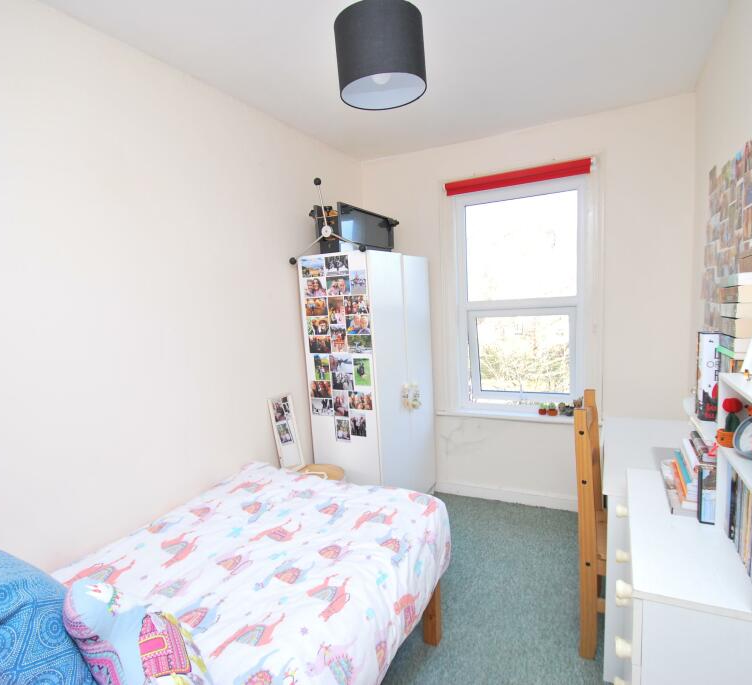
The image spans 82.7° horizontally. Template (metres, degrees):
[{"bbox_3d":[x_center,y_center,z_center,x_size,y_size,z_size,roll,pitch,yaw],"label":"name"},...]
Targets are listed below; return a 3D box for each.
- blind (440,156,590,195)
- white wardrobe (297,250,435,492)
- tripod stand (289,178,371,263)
[{"bbox_3d":[0.838,-1.001,2.603,0.864,0.085,0.060,0,7,25],"label":"blind"},{"bbox_3d":[-0.010,0.289,2.772,0.467,1.659,0.745,1,7,31],"label":"white wardrobe"},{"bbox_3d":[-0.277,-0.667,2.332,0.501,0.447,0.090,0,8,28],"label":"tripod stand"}]

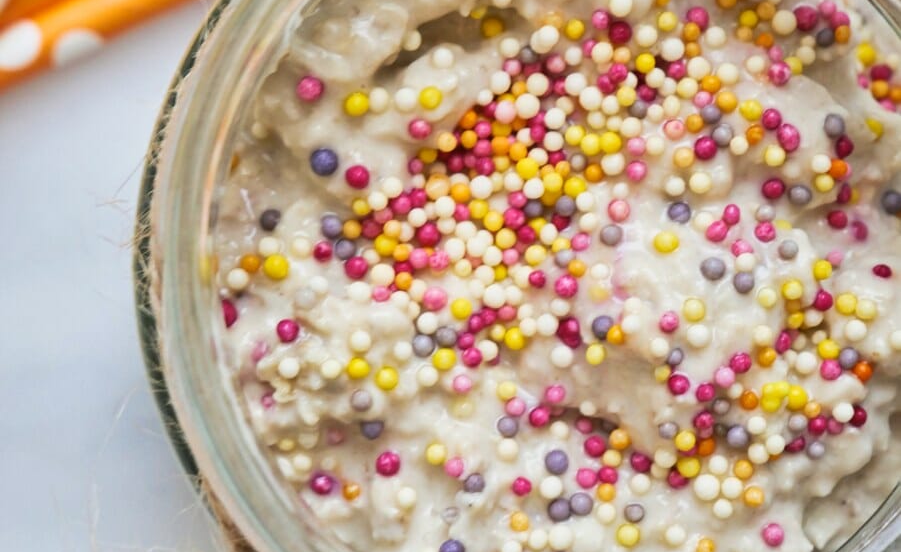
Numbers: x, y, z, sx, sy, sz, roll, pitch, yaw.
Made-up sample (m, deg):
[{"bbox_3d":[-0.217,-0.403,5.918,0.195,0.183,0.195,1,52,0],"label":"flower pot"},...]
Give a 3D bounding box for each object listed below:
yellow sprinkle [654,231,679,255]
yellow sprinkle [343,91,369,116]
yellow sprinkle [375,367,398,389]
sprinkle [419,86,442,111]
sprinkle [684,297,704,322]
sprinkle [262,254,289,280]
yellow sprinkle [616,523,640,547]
[{"bbox_3d":[0.019,-0.003,0.204,0.002,0.002,0.002,0,89,0],"label":"yellow sprinkle"},{"bbox_3d":[-0.008,-0.015,0.204,0.002,0.002,0.002,0,89,0],"label":"yellow sprinkle"},{"bbox_3d":[-0.006,0.009,0.204,0.002,0.002,0.002,0,89,0],"label":"yellow sprinkle"},{"bbox_3d":[-0.002,-0.015,0.204,0.002,0.002,0.002,0,89,0],"label":"sprinkle"},{"bbox_3d":[0.021,0.003,0.204,0.002,0.002,0.002,0,89,0],"label":"sprinkle"},{"bbox_3d":[-0.015,-0.001,0.204,0.002,0.002,0.002,0,89,0],"label":"sprinkle"},{"bbox_3d":[0.015,0.022,0.204,0.002,0.002,0.002,0,89,0],"label":"yellow sprinkle"}]

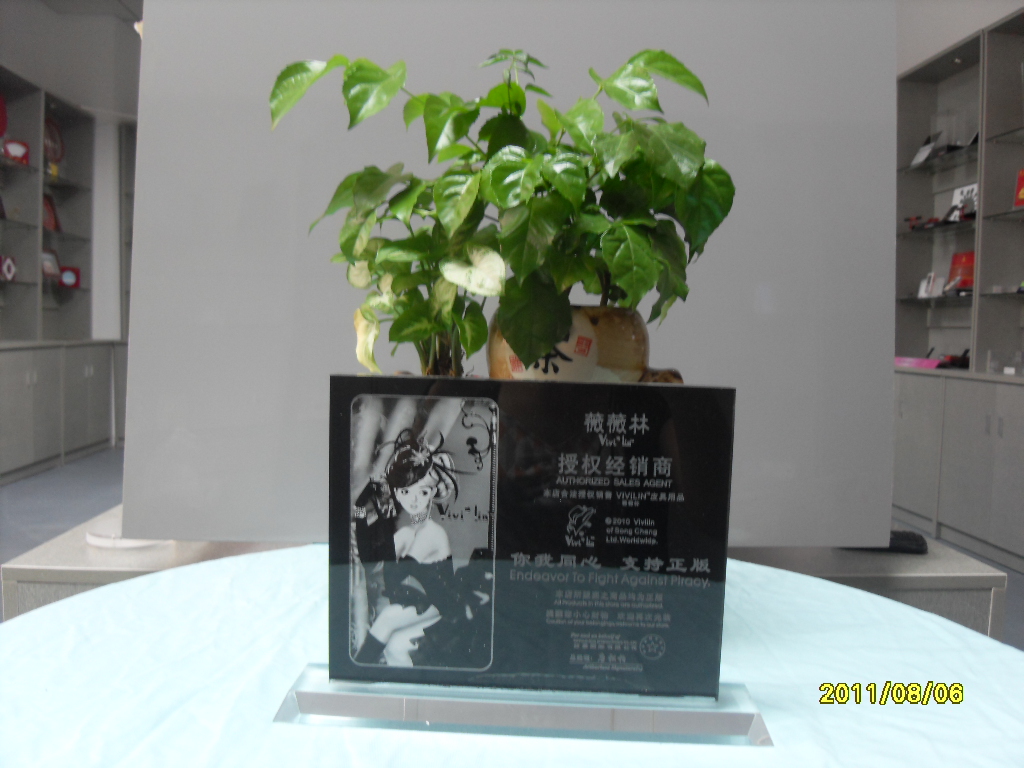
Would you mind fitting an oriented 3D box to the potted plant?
[{"bbox_3d":[-0.011,-0.037,0.660,0.363,0.446,0.280,2,6,0],"label":"potted plant"}]

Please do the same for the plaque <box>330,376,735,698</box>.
[{"bbox_3d":[0.009,0.093,0.507,0.240,0.190,0.013,2,6,2],"label":"plaque"}]

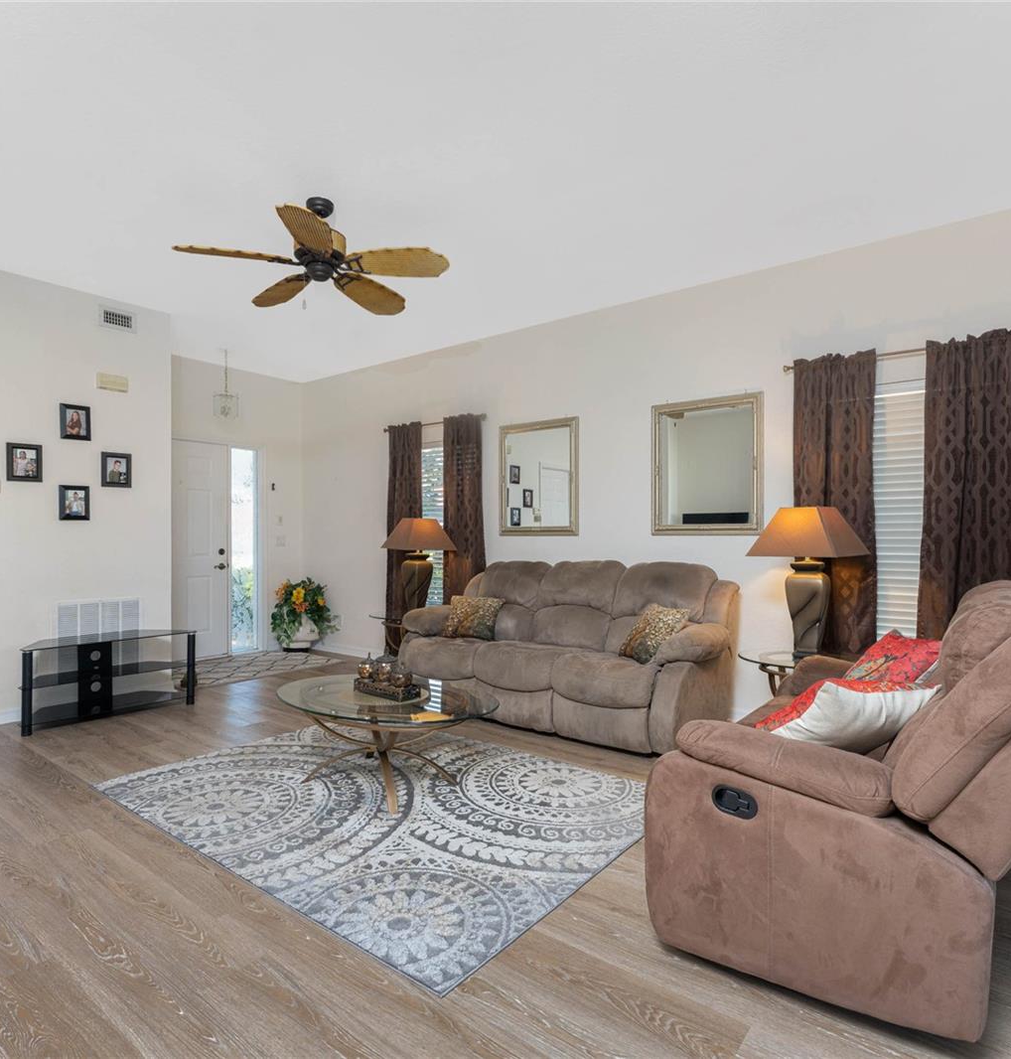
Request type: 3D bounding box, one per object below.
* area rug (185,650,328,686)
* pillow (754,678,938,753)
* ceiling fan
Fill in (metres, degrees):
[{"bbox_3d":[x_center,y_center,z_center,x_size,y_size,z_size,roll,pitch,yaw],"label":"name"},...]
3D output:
[{"bbox_3d":[-2.309,1.201,5.380,1.020,0.012,1.520,0,-1,39],"label":"area rug"},{"bbox_3d":[1.100,0.592,1.980,0.420,0.140,0.400,4,-42,-8],"label":"pillow"},{"bbox_3d":[-0.900,-1.370,2.980,1.250,0.400,1.250,0,0,36],"label":"ceiling fan"}]

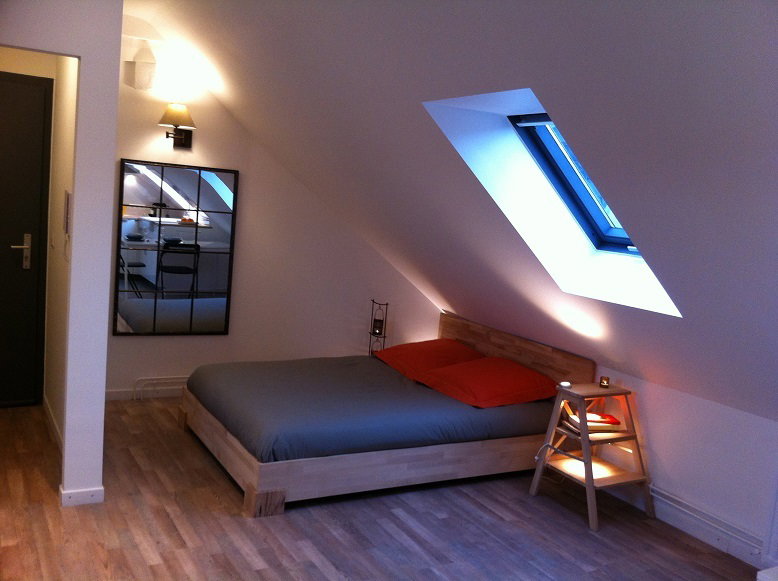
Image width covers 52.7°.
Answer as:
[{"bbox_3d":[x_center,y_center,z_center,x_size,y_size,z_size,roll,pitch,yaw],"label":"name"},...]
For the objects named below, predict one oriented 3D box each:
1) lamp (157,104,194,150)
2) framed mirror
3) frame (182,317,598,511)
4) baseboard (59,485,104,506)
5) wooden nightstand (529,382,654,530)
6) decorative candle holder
[{"bbox_3d":[-1.407,-1.099,5.254,0.275,0.283,0.293,1,8,-29],"label":"lamp"},{"bbox_3d":[-1.479,-0.274,5.510,0.816,1.200,0.030,1,8,-29],"label":"framed mirror"},{"bbox_3d":[-0.096,0.630,4.849,2.010,0.735,1.645,1,8,-29],"label":"frame"},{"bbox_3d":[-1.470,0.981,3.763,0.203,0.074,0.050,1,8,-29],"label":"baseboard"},{"bbox_3d":[1.142,0.864,4.254,0.468,0.632,0.505,1,8,-29],"label":"wooden nightstand"},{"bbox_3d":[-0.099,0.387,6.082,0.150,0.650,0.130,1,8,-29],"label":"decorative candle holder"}]

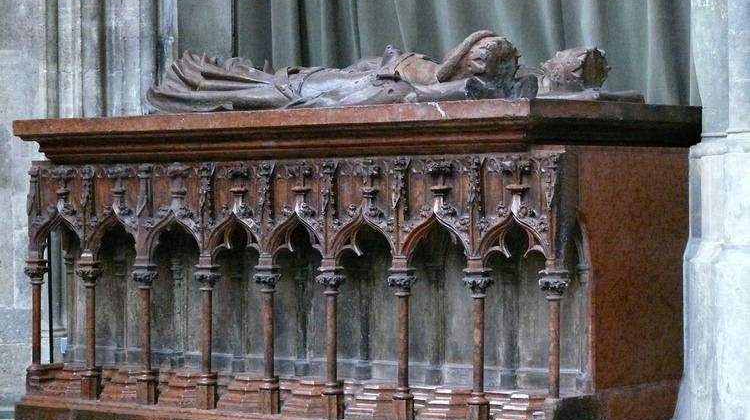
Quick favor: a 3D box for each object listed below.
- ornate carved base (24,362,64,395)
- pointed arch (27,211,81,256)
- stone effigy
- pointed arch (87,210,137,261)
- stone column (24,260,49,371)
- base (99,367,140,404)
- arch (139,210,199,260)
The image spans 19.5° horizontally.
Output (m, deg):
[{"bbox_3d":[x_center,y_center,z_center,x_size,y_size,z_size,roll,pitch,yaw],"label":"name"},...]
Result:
[{"bbox_3d":[-1.560,0.782,10.305,0.155,0.137,0.141,0,1,40],"label":"ornate carved base"},{"bbox_3d":[-1.581,0.112,10.948,0.352,0.235,0.092,0,1,40],"label":"pointed arch"},{"bbox_3d":[0.007,-0.569,9.627,2.239,0.289,0.925,0,1,40],"label":"stone effigy"},{"bbox_3d":[-1.269,0.124,10.686,0.352,0.247,0.092,0,1,40],"label":"pointed arch"},{"bbox_3d":[-1.568,0.483,10.148,0.102,0.508,0.102,0,0,0],"label":"stone column"},{"bbox_3d":[-1.130,0.784,9.807,0.288,0.152,0.148,0,0,41],"label":"base"},{"bbox_3d":[-0.960,0.126,10.427,0.352,0.239,0.092,0,1,40],"label":"arch"}]

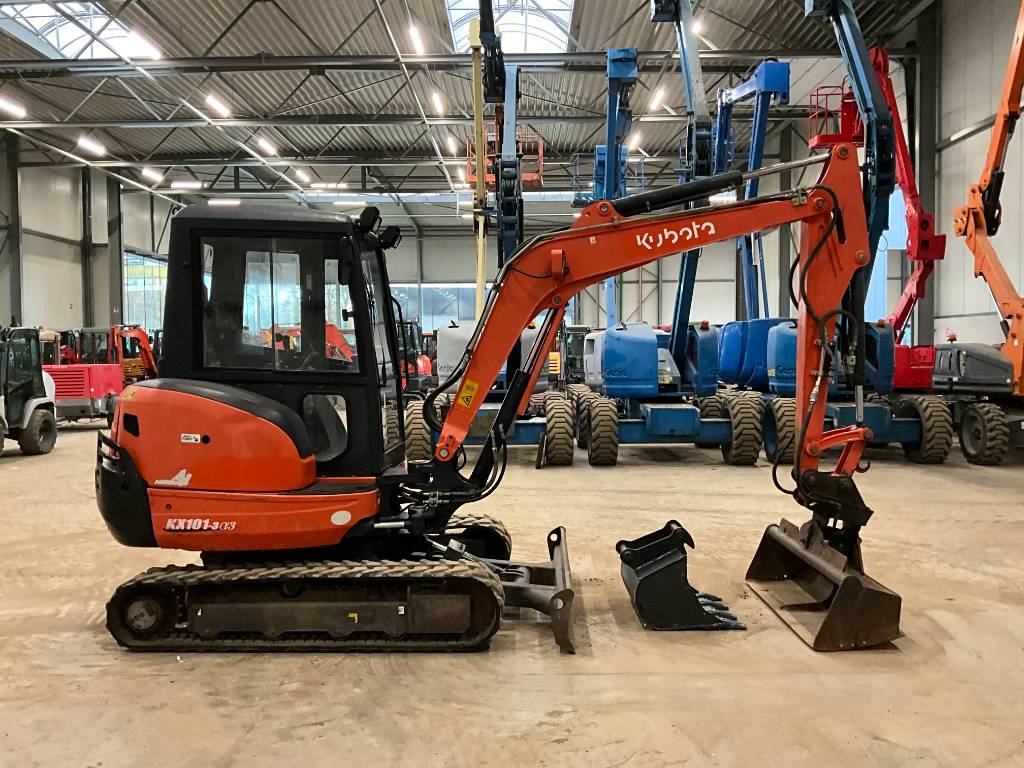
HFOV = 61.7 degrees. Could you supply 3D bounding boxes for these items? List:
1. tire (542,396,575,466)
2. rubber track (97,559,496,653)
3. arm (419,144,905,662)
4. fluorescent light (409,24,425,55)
[{"bbox_3d":[0.685,0.685,12.250,0.370,0.970,0.970,-1,2,1],"label":"tire"},{"bbox_3d":[-1.088,1.188,4.627,2.080,0.416,0.300,0,2,2],"label":"rubber track"},{"bbox_3d":[0.755,-0.016,5.105,2.750,2.760,1.360,0,2,2],"label":"arm"},{"bbox_3d":[-2.177,-7.859,19.600,0.150,0.110,1.600,-1,2,1],"label":"fluorescent light"}]

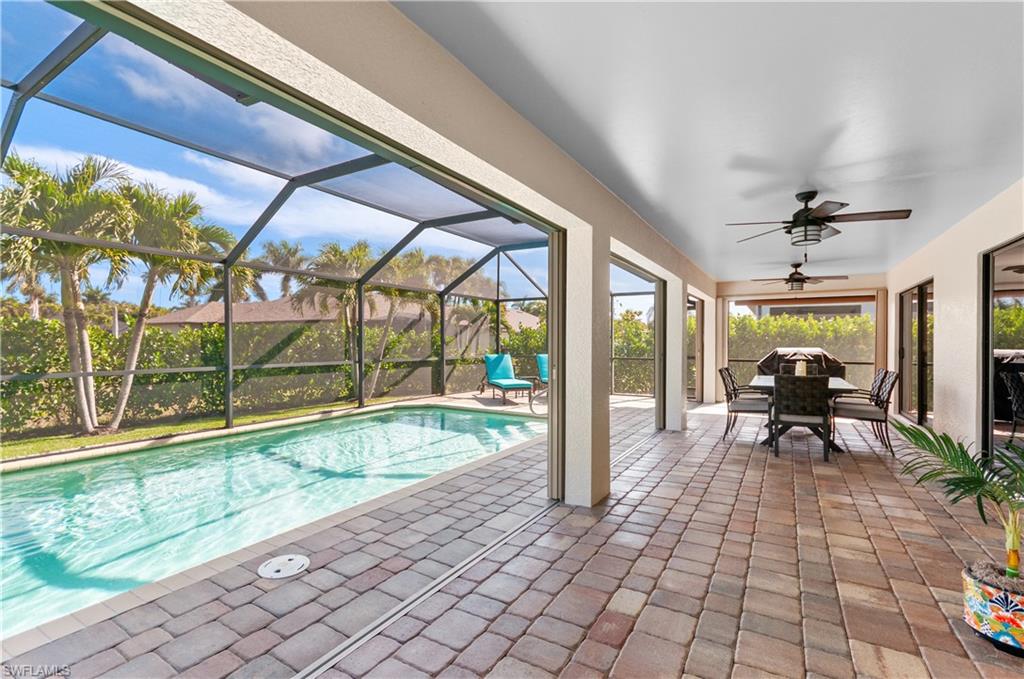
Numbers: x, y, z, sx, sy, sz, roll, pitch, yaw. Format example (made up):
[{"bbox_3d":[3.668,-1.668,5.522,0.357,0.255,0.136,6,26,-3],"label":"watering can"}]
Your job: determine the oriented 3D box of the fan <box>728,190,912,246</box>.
[{"bbox_3d":[2.454,-1.010,3.557,1.293,0.420,1.293,0,0,33],"label":"fan"}]

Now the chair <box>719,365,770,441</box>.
[{"bbox_3d":[3.041,0.850,5.543,0.596,0.910,0.552,0,0,33],"label":"chair"}]

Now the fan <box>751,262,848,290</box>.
[{"bbox_3d":[4.570,-0.978,6.829,1.293,0.420,1.293,0,0,33],"label":"fan"}]

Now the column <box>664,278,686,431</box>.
[{"bbox_3d":[2.407,0.235,6.206,0.213,2.137,0.364,0,0,33],"label":"column"}]

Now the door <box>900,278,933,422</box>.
[{"bbox_3d":[5.788,0.211,6.082,0.100,1.968,2.146,0,0,33],"label":"door"}]

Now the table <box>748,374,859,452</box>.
[{"bbox_3d":[3.825,0.937,5.663,1.029,0.747,2.033,0,0,33],"label":"table"}]

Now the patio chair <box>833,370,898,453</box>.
[{"bbox_3d":[4.183,0.849,5.066,0.596,0.922,0.552,0,0,33],"label":"patio chair"}]

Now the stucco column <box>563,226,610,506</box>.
[{"bbox_3d":[0.623,0.208,3.437,0.213,2.137,0.377,0,0,33],"label":"stucco column"}]

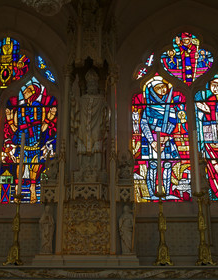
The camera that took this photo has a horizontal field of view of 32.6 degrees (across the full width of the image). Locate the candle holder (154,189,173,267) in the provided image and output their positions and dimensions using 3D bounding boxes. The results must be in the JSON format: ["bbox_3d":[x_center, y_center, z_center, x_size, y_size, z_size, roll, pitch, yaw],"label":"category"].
[{"bbox_3d":[0.526,0.873,3.683,0.180,0.689,0.180,-1,-17,3],"label":"candle holder"}]

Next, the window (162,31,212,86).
[{"bbox_3d":[1.077,-1.135,5.165,0.700,0.784,0.050,-1,-17,3],"label":"window"}]

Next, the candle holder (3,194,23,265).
[{"bbox_3d":[-0.940,0.896,3.766,0.180,0.697,0.180,-1,-17,3],"label":"candle holder"}]

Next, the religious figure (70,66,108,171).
[{"bbox_3d":[-0.216,-0.245,4.517,0.442,1.275,0.340,-1,-17,3],"label":"religious figure"}]

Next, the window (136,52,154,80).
[{"bbox_3d":[0.490,-1.019,5.165,0.235,0.424,0.050,-1,-17,3],"label":"window"}]

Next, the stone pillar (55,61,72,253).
[{"bbox_3d":[-0.521,0.142,4.342,0.120,2.275,0.140,-1,-17,3],"label":"stone pillar"}]

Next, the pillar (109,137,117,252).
[{"bbox_3d":[0.047,0.605,4.110,0.085,1.253,0.100,-1,-17,3],"label":"pillar"}]

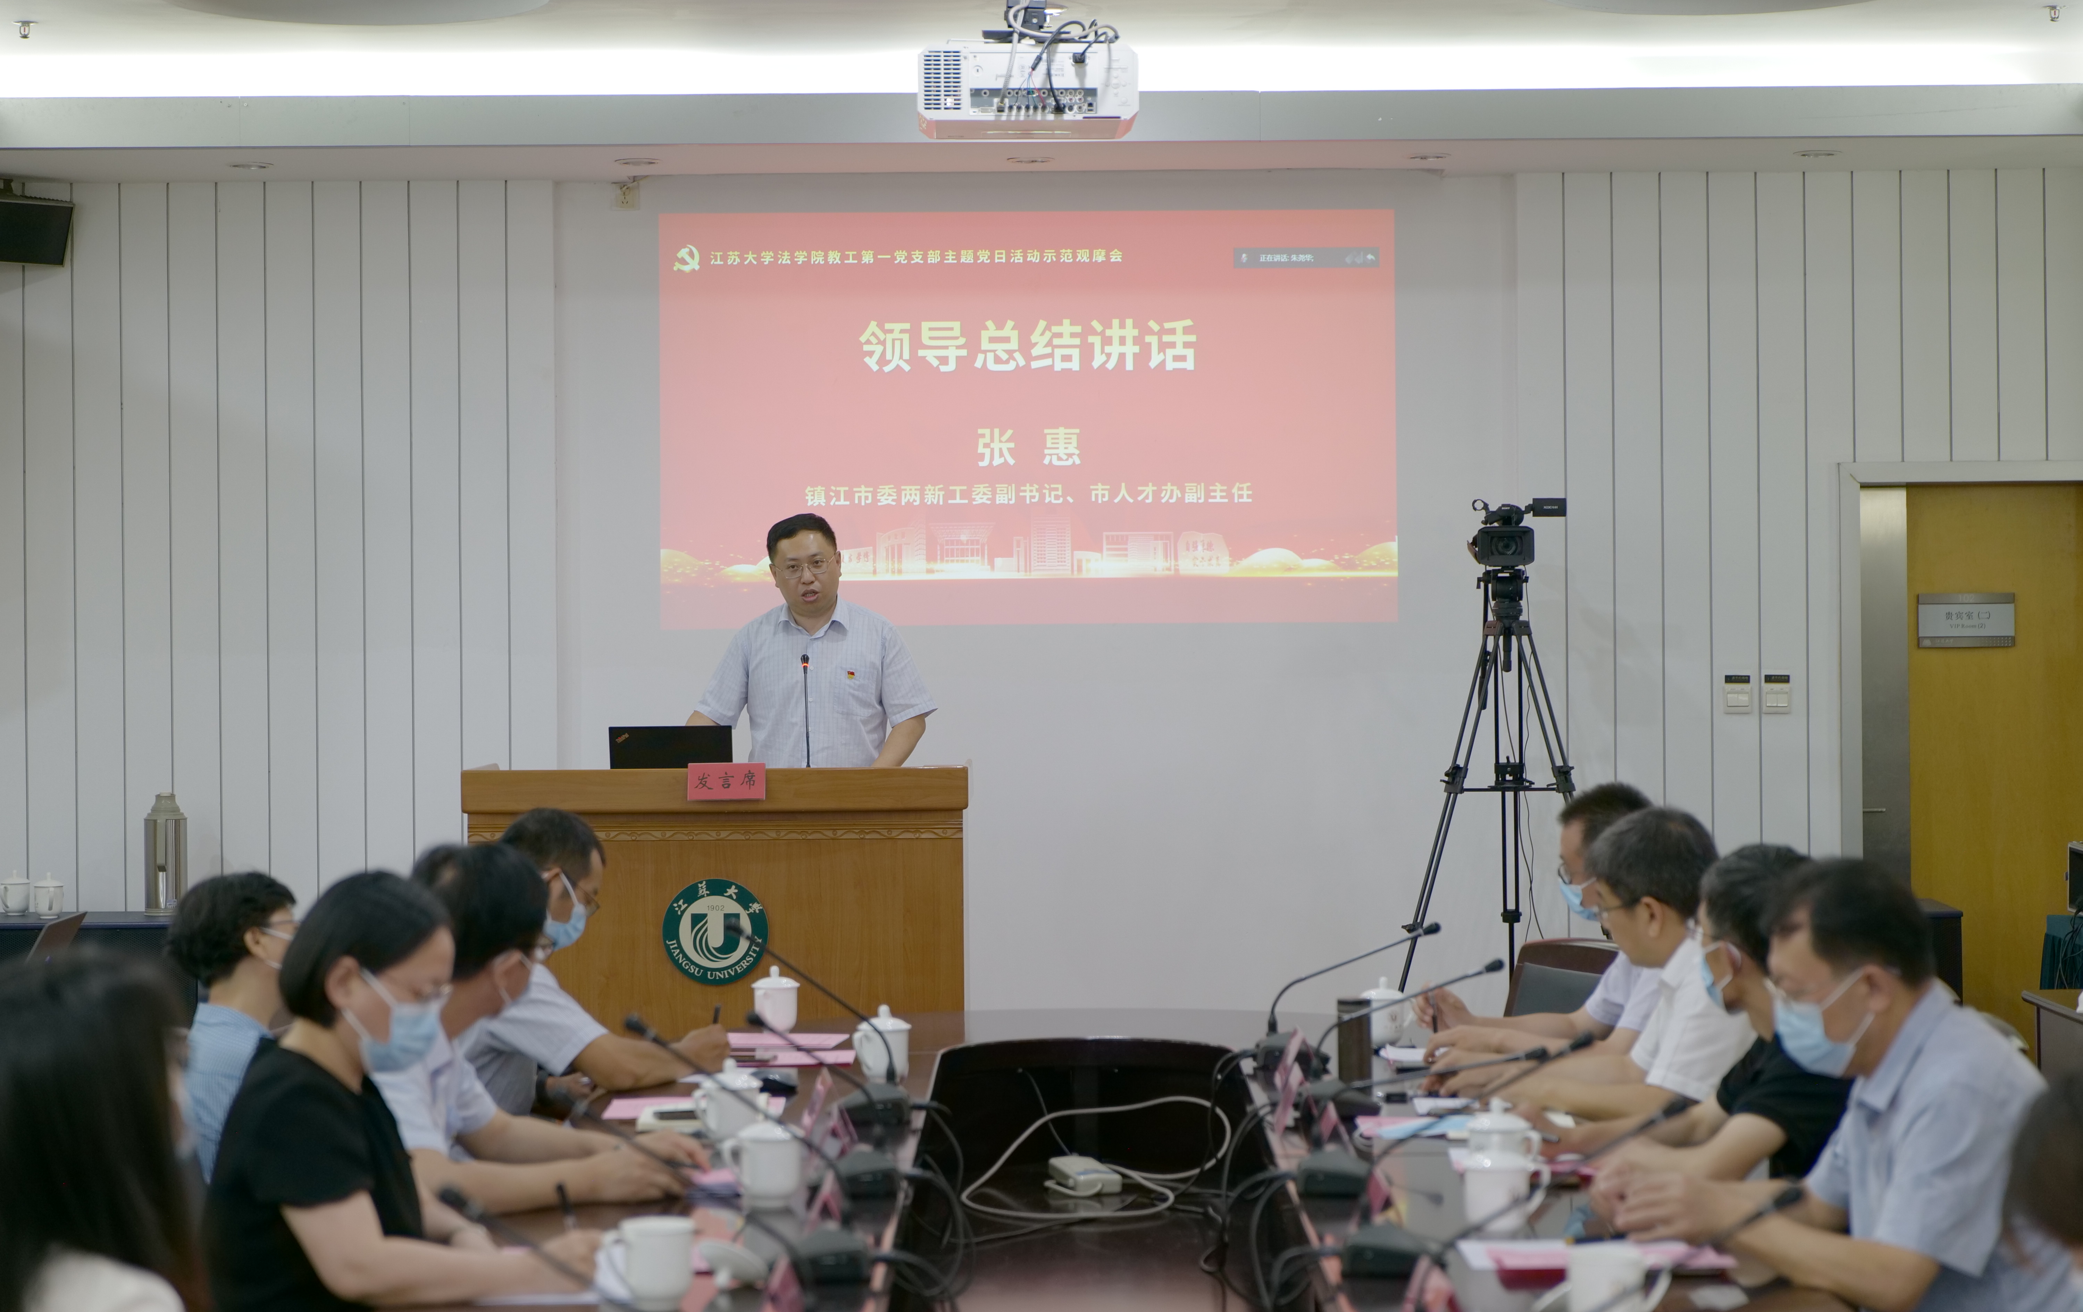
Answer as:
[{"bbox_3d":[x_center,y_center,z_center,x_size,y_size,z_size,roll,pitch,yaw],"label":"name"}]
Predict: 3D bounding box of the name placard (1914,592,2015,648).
[{"bbox_3d":[2.880,-0.109,12.590,0.301,0.169,0.020,0,0,0],"label":"name placard"}]

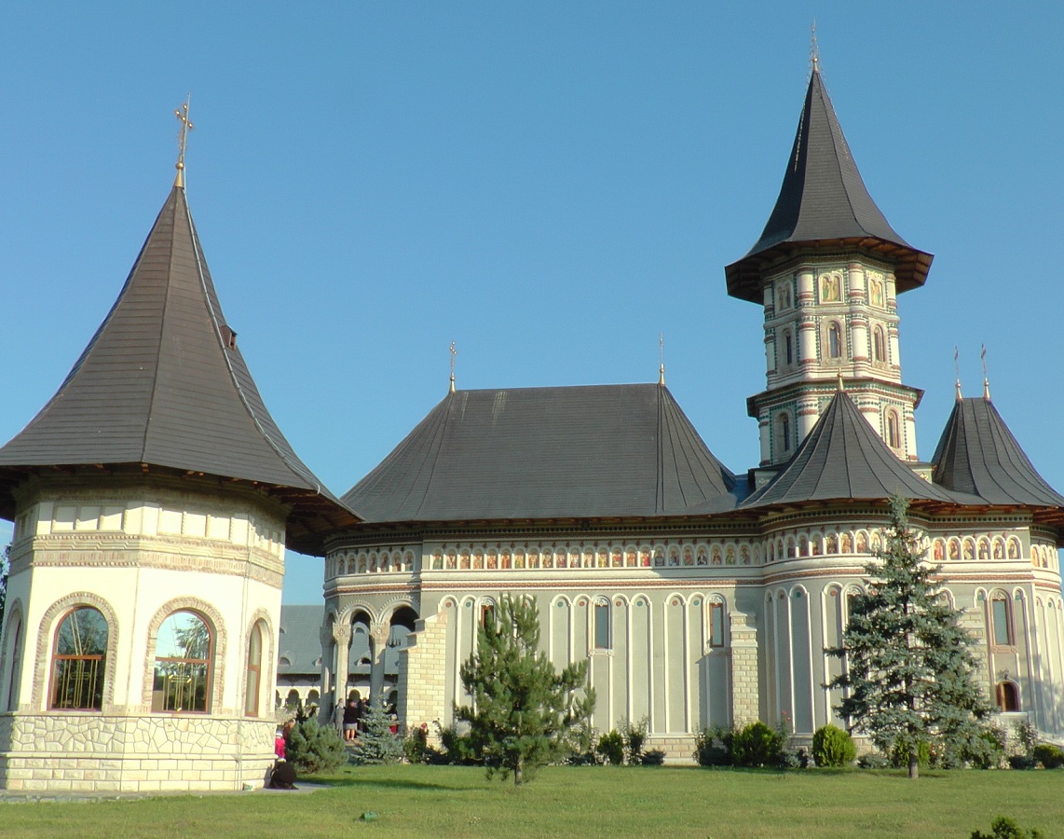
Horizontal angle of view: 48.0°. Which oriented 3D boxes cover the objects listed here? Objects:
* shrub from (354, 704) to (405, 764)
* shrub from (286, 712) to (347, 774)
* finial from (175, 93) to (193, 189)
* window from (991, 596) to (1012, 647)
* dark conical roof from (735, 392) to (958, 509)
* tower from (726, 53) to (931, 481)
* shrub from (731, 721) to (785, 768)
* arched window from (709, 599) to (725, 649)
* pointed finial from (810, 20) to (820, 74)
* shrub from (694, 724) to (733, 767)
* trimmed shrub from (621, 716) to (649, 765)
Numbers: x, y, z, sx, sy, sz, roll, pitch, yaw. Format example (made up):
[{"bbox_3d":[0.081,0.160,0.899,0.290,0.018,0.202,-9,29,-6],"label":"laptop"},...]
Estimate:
[{"bbox_3d":[-5.916,12.187,46.413,1.914,2.344,1.914,-2,-15,10],"label":"shrub"},{"bbox_3d":[-7.093,10.572,39.388,1.895,2.134,1.837,-2,-15,10],"label":"shrub"},{"bbox_3d":[-11.282,-9.018,38.685,0.280,3.136,0.950,-2,-15,10],"label":"finial"},{"bbox_3d":[18.581,7.968,47.238,0.841,2.041,0.220,-2,-15,9],"label":"window"},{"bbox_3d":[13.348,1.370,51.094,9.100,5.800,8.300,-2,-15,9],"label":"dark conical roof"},{"bbox_3d":[14.132,-7.692,57.530,9.300,21.200,9.300,-2,-15,9],"label":"tower"},{"bbox_3d":[8.885,12.712,46.803,2.116,1.832,1.905,-2,-15,9],"label":"shrub"},{"bbox_3d":[7.537,8.296,48.701,0.620,1.980,0.250,-2,-15,10],"label":"arched window"},{"bbox_3d":[14.259,-18.832,60.432,0.471,2.968,0.420,-2,-15,9],"label":"pointed finial"},{"bbox_3d":[7.277,13.006,47.742,1.563,1.653,1.485,-2,-15,9],"label":"shrub"},{"bbox_3d":[4.178,13.020,48.492,1.210,1.899,1.210,-2,-15,9],"label":"trimmed shrub"}]

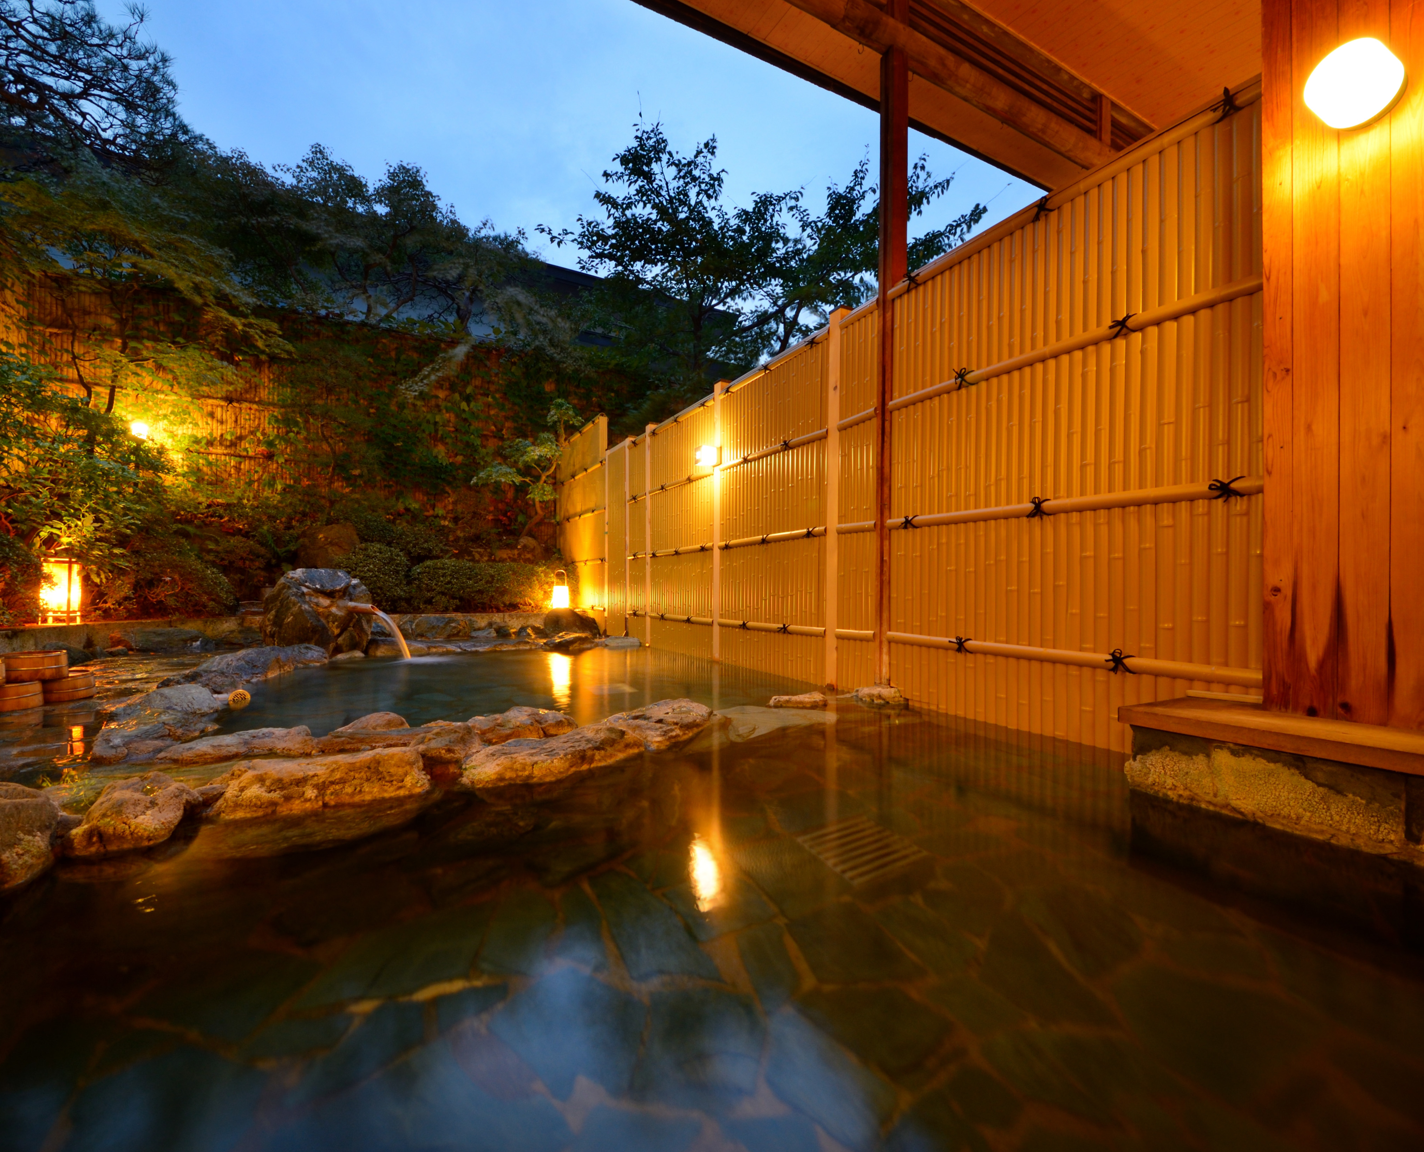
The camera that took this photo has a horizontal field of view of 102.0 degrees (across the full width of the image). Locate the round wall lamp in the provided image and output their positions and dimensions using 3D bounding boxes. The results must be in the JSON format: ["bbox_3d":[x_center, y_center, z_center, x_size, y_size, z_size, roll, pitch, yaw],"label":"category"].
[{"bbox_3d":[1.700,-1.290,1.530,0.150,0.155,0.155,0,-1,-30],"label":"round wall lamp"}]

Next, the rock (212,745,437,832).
[{"bbox_3d":[-1.065,0.595,1.630,0.530,0.175,0.240,0,-1,-18],"label":"rock"}]

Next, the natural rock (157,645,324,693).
[{"bbox_3d":[-3.100,0.599,3.920,0.420,0.210,1.200,1,-1,-5],"label":"natural rock"}]

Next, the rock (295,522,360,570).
[{"bbox_3d":[-4.950,-0.306,7.400,0.740,0.580,0.550,1,-1,-34],"label":"rock"}]

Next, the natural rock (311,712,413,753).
[{"bbox_3d":[-1.430,0.622,2.360,0.370,0.140,0.280,1,-1,-11],"label":"natural rock"}]

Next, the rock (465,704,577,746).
[{"bbox_3d":[-0.785,0.608,2.360,0.410,0.150,0.200,0,-1,-19],"label":"rock"}]

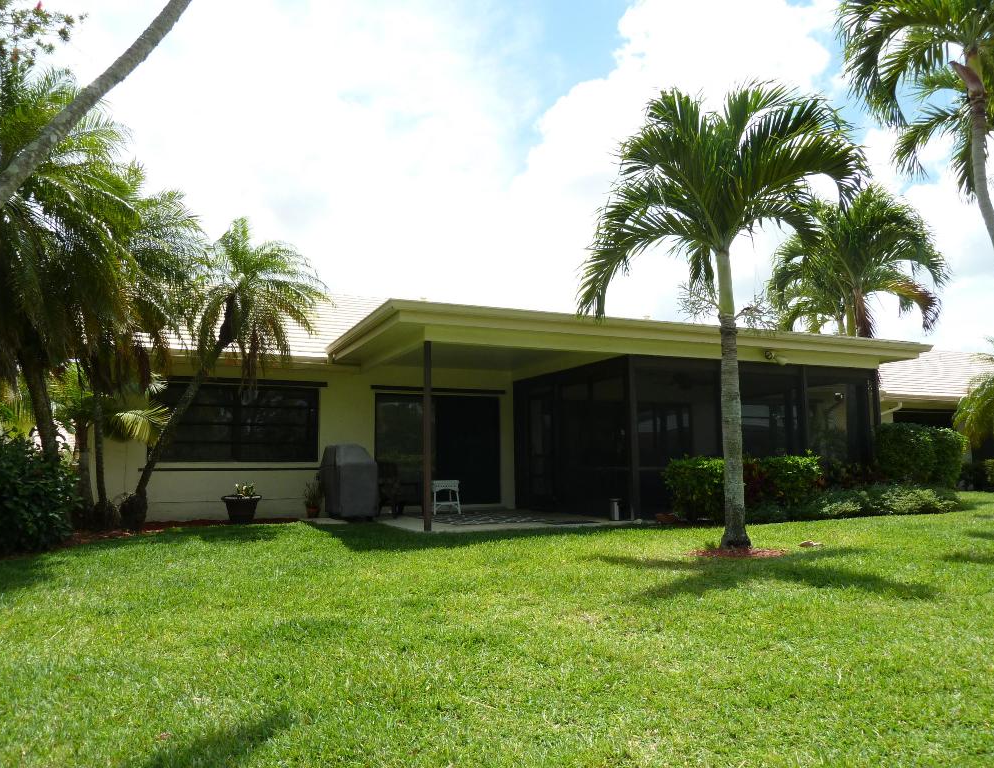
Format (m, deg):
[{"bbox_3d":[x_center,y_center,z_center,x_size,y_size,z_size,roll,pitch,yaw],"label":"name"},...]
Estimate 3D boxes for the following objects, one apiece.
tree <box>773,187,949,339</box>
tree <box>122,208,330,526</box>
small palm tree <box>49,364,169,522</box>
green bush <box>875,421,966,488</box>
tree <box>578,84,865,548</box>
[{"bbox_3d":[7.725,-0.932,15.592,3.790,6.797,3.400,-1,-6,0],"label":"tree"},{"bbox_3d":[-4.131,-0.238,11.114,3.211,4.710,2.100,-1,-6,0],"label":"tree"},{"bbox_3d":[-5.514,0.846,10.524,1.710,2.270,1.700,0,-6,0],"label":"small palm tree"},{"bbox_3d":[8.263,1.541,14.355,1.600,1.569,1.000,2,-7,-24],"label":"green bush"},{"bbox_3d":[2.487,-0.778,8.031,3.100,5.000,2.900,-1,-6,0],"label":"tree"}]

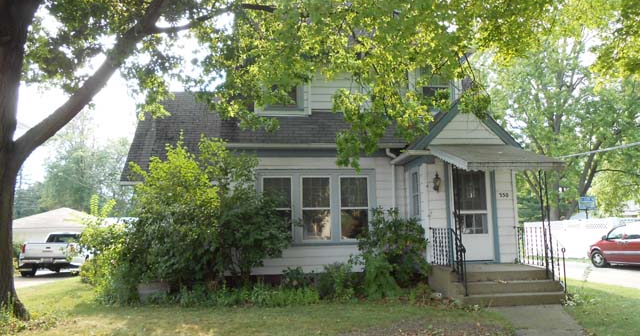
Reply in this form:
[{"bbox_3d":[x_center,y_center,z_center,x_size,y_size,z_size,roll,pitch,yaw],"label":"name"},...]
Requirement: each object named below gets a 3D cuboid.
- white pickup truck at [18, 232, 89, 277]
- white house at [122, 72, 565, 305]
[{"bbox_3d":[-11.200,3.730,21.300,1.950,1.800,5.500,1,-7,-15],"label":"white pickup truck"},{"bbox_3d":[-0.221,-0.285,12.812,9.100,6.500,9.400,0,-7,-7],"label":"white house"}]

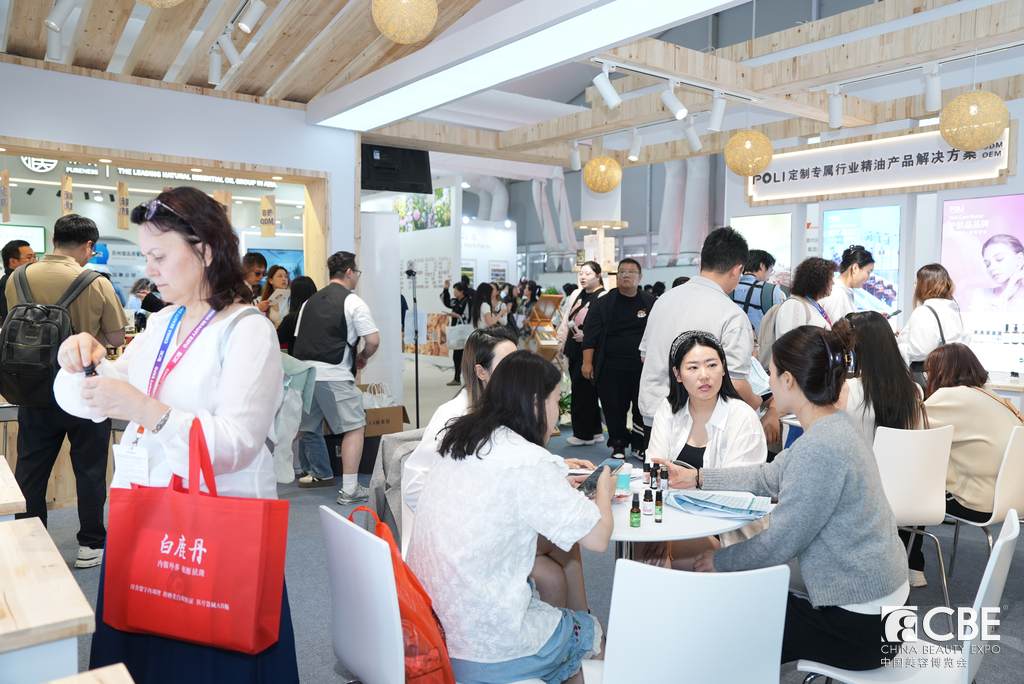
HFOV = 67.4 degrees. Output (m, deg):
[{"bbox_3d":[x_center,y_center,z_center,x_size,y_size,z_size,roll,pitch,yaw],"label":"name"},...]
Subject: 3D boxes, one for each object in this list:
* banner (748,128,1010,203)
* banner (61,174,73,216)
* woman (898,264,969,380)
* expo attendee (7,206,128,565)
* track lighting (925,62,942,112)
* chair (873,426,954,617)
[{"bbox_3d":[2.575,-1.299,5.684,0.060,0.370,1.940,-3,5,-38],"label":"banner"},{"bbox_3d":[-3.316,-1.054,5.726,0.020,0.380,0.130,1,4,7],"label":"banner"},{"bbox_3d":[2.784,0.288,5.006,0.460,1.600,0.340,1,4,8],"label":"woman"},{"bbox_3d":[-2.236,0.255,3.891,0.520,1.770,0.420,1,4,8],"label":"expo attendee"},{"bbox_3d":[2.249,-1.358,4.100,0.090,0.250,0.080,-3,5,-44],"label":"track lighting"},{"bbox_3d":[1.754,0.801,3.655,0.430,0.870,0.500,0,4,-10],"label":"chair"}]

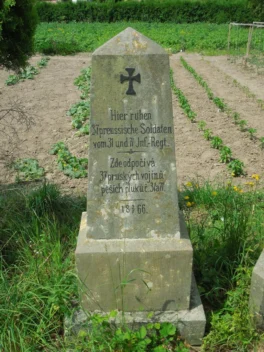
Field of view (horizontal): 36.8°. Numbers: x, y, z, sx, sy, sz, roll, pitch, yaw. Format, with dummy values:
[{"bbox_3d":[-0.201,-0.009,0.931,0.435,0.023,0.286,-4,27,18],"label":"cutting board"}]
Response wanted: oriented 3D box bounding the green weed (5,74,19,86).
[{"bbox_3d":[-2.400,-1.902,7.900,0.280,0.190,0.280,-8,26,-15],"label":"green weed"}]

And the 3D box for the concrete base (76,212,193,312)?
[{"bbox_3d":[0.011,0.402,1.969,0.515,0.376,0.349,-1,25,-1],"label":"concrete base"}]

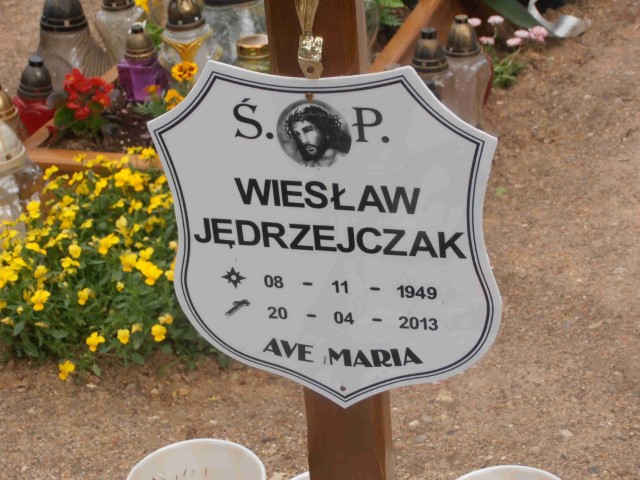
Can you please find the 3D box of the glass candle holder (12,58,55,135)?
[{"bbox_3d":[-0.592,-0.273,3.400,0.095,0.220,0.095,-8,25,-9],"label":"glass candle holder"}]

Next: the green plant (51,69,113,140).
[{"bbox_3d":[-0.472,-0.268,3.220,0.122,0.135,0.120,-7,25,-8],"label":"green plant"}]

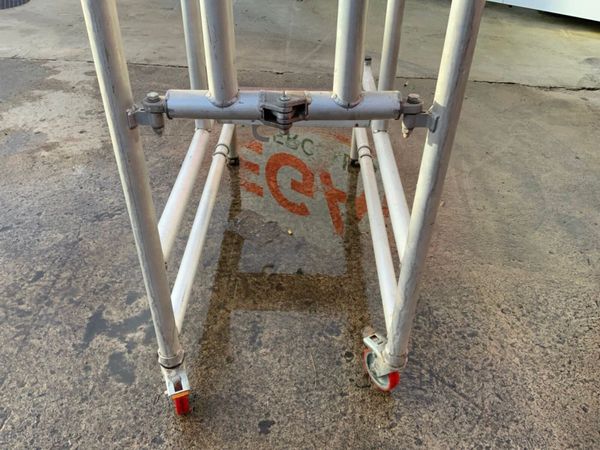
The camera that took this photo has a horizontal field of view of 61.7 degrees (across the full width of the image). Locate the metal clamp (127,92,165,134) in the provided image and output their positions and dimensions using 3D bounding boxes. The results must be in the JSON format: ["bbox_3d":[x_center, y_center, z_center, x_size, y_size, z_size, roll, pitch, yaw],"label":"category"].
[{"bbox_3d":[-0.272,-0.201,0.914,0.070,0.085,0.045,0,37,-2],"label":"metal clamp"}]

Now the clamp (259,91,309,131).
[{"bbox_3d":[-0.026,-0.204,0.906,0.094,0.074,0.066,0,37,-2],"label":"clamp"}]

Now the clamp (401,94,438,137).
[{"bbox_3d":[0.218,-0.201,0.932,0.070,0.085,0.045,0,37,-2],"label":"clamp"}]

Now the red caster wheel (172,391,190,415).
[{"bbox_3d":[-0.329,0.449,1.367,0.033,0.125,0.125,-11,39,-16],"label":"red caster wheel"}]

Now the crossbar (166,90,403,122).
[{"bbox_3d":[-0.027,-0.217,0.911,0.425,0.052,0.052,0,37,-2],"label":"crossbar"}]

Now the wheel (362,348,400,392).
[{"bbox_3d":[0.233,0.411,1.437,0.033,0.125,0.125,-19,42,-25],"label":"wheel"}]

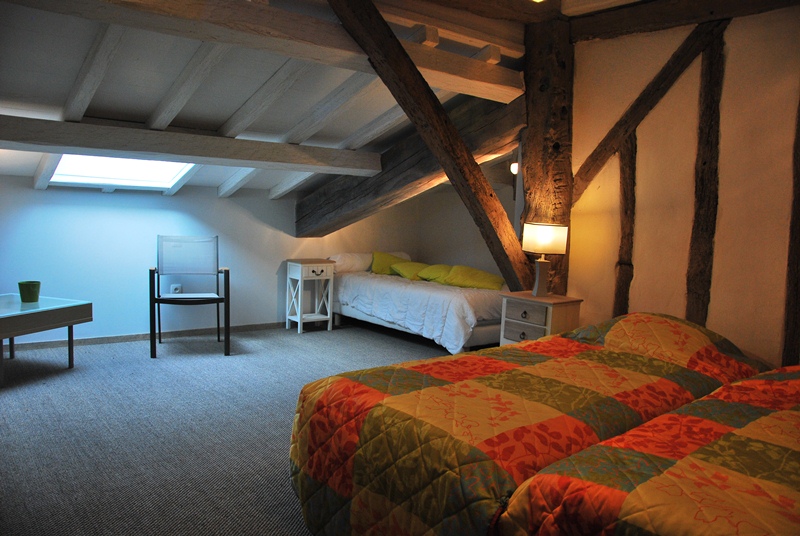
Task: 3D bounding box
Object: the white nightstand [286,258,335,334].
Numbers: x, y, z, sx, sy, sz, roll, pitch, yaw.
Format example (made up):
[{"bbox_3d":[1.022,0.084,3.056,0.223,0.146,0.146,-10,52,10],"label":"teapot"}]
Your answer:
[{"bbox_3d":[-0.836,0.254,5.581,0.360,0.655,0.300,-2,6,-37],"label":"white nightstand"}]

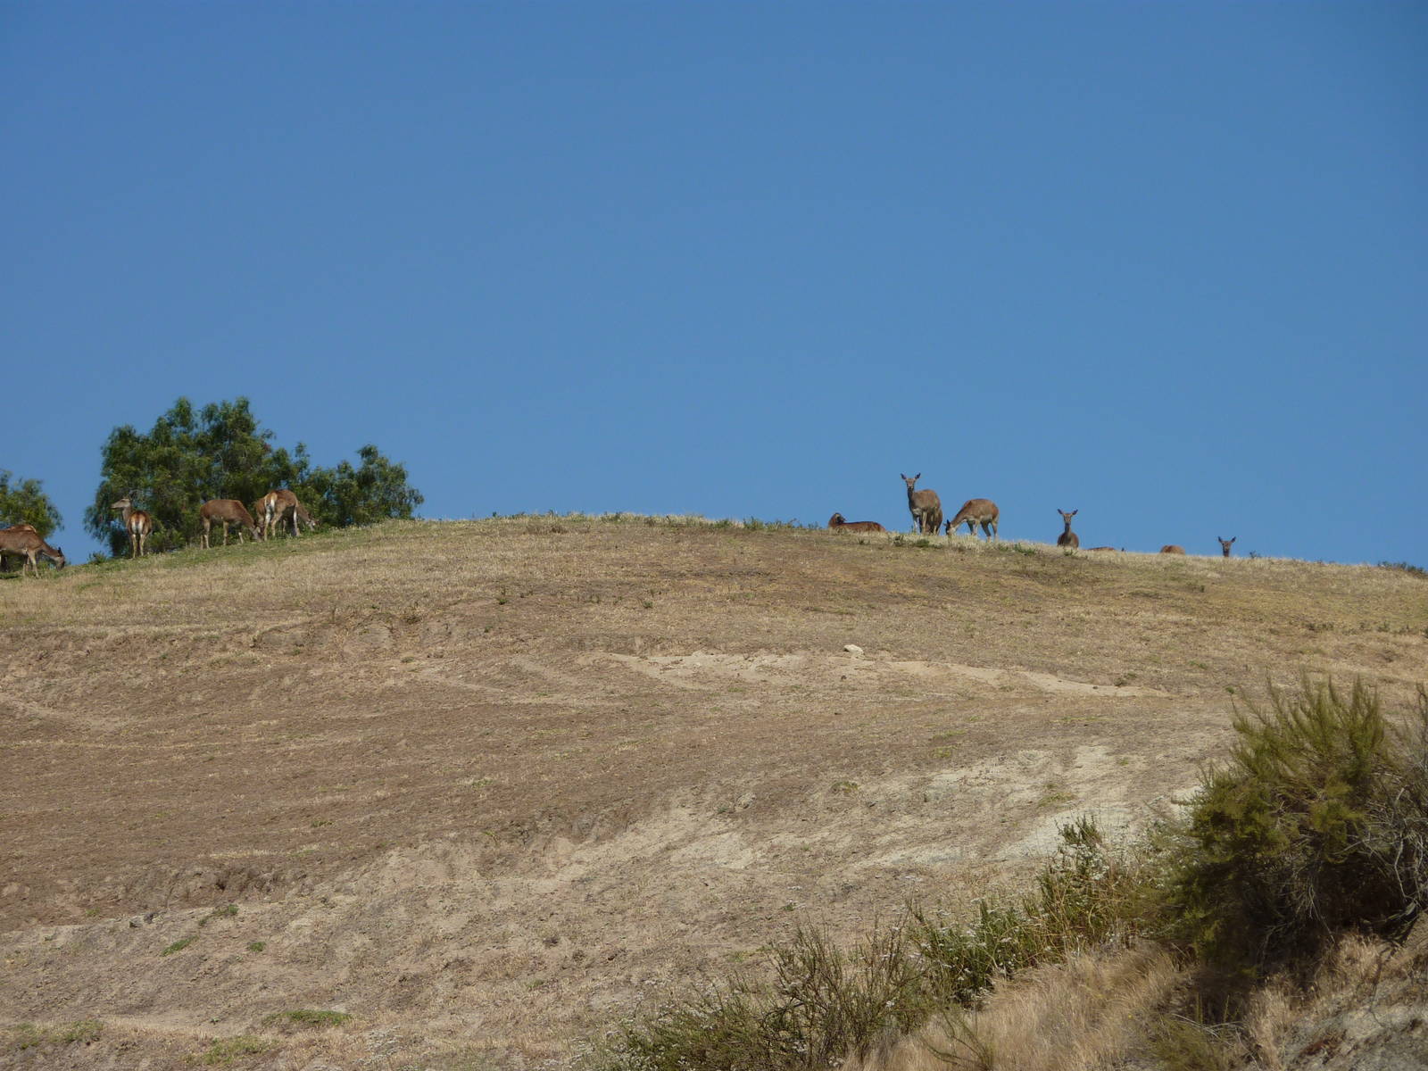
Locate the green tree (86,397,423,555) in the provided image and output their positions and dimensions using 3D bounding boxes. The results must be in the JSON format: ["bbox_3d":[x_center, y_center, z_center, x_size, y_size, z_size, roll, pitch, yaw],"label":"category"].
[{"bbox_3d":[-11.650,-1.116,165.000,8.500,4.800,7.000,0,-6,0],"label":"green tree"}]

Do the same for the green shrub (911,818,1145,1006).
[{"bbox_3d":[2.216,2.649,46.000,1.650,1.300,1.300,0,-6,0],"label":"green shrub"}]

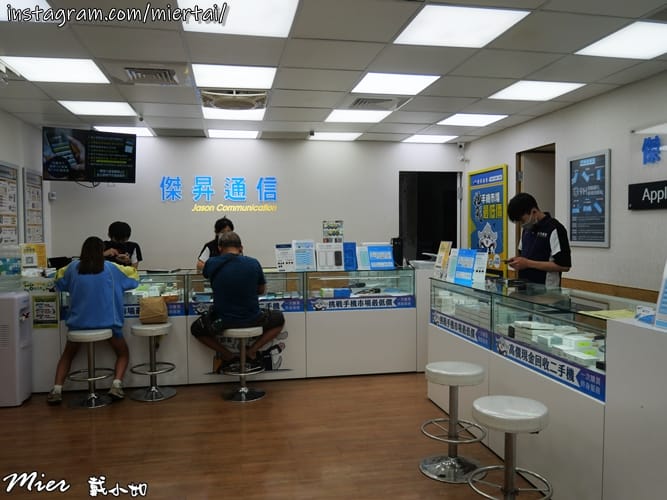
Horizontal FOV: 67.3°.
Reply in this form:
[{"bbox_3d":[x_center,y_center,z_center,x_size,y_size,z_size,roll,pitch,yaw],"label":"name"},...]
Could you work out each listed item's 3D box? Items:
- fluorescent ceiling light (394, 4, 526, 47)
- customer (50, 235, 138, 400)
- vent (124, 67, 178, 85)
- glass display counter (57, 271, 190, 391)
[{"bbox_3d":[0.711,-1.283,2.877,0.599,0.060,0.550,-1,3,-11],"label":"fluorescent ceiling light"},{"bbox_3d":[-2.010,0.564,4.192,0.700,1.340,0.600,-1,3,-11],"label":"customer"},{"bbox_3d":[-1.327,-1.275,3.693,0.380,0.060,0.380,-1,3,-11],"label":"vent"},{"bbox_3d":[-2.062,0.789,5.100,1.133,1.091,0.550,-1,2,-9],"label":"glass display counter"}]

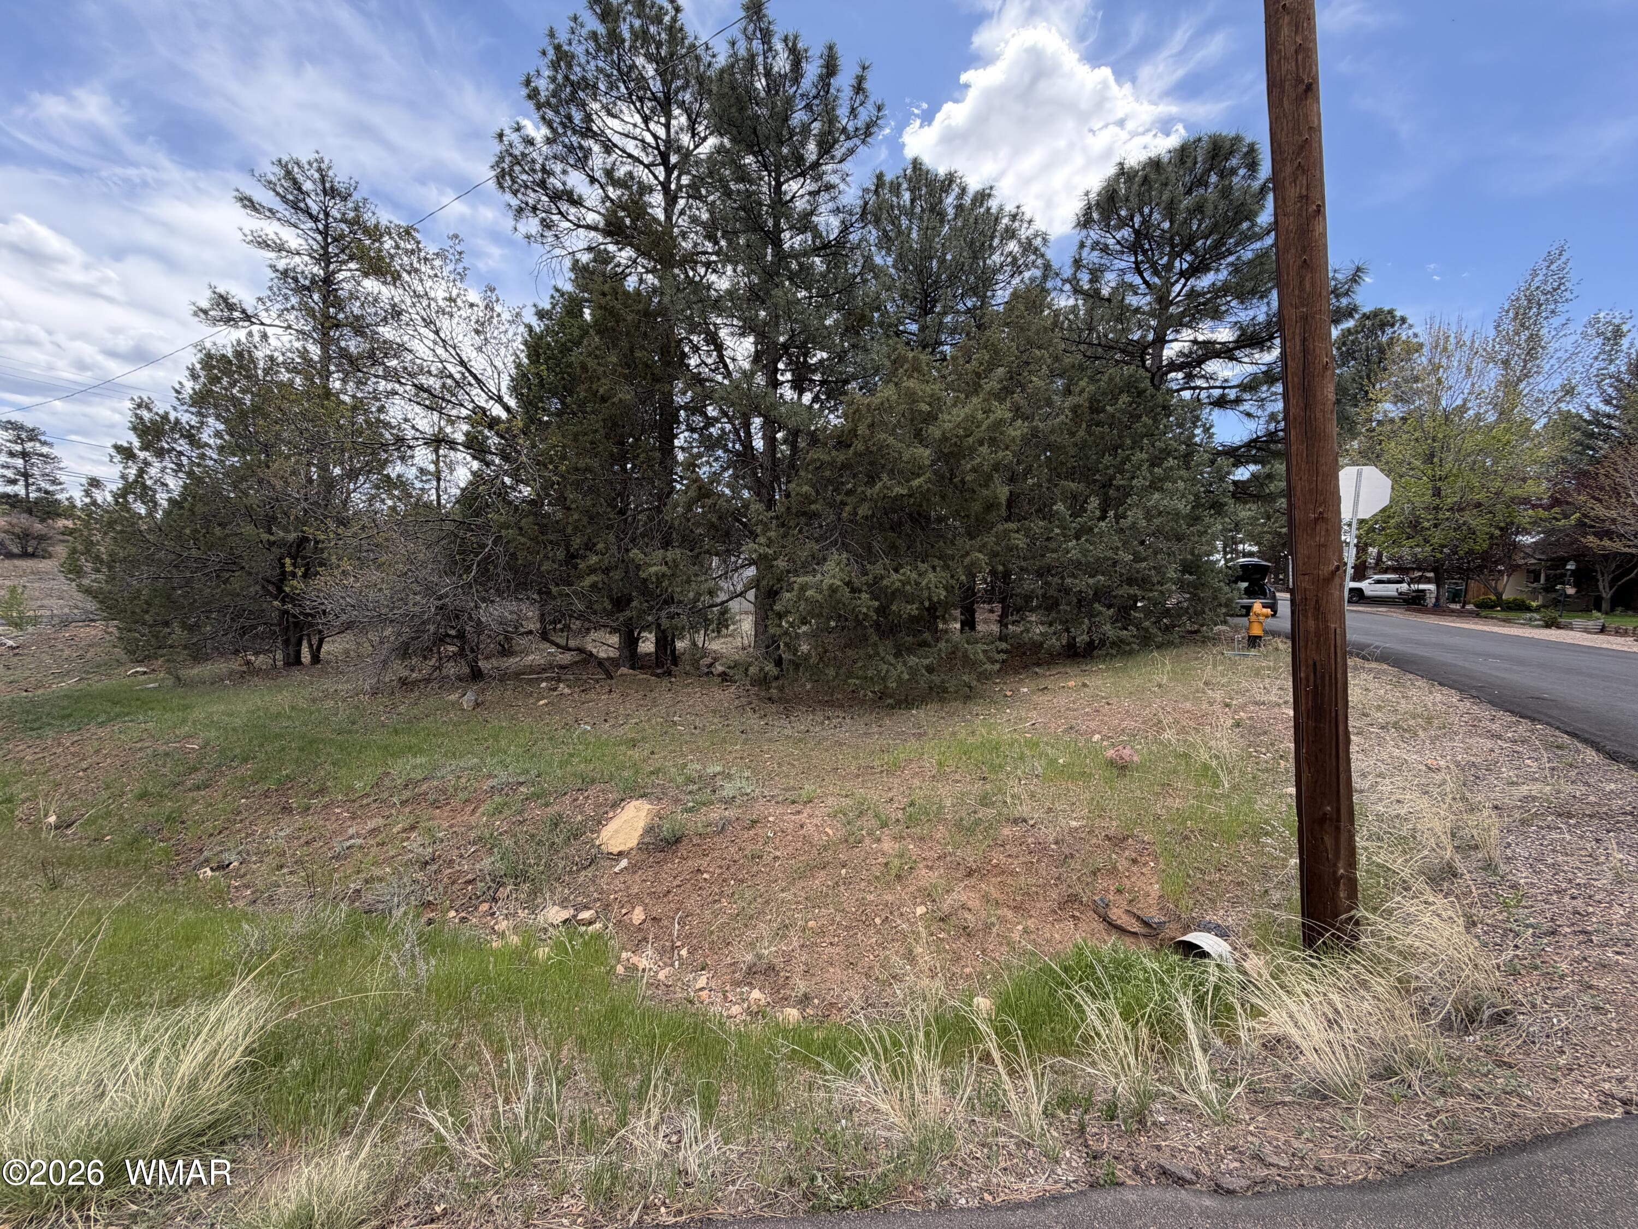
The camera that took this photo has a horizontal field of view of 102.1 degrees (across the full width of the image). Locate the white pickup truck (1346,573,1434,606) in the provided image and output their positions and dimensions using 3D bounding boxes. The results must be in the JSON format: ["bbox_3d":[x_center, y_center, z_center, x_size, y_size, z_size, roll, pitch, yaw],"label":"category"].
[{"bbox_3d":[40.250,-1.810,47.200,5.650,1.900,2.000,1,2,23],"label":"white pickup truck"}]

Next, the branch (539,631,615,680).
[{"bbox_3d":[-3.870,0.655,10.600,1.150,0.720,0.450,-1,2,-14],"label":"branch"}]

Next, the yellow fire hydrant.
[{"bbox_3d":[7.887,0.192,11.859,0.400,0.860,0.380,1,3,29],"label":"yellow fire hydrant"}]

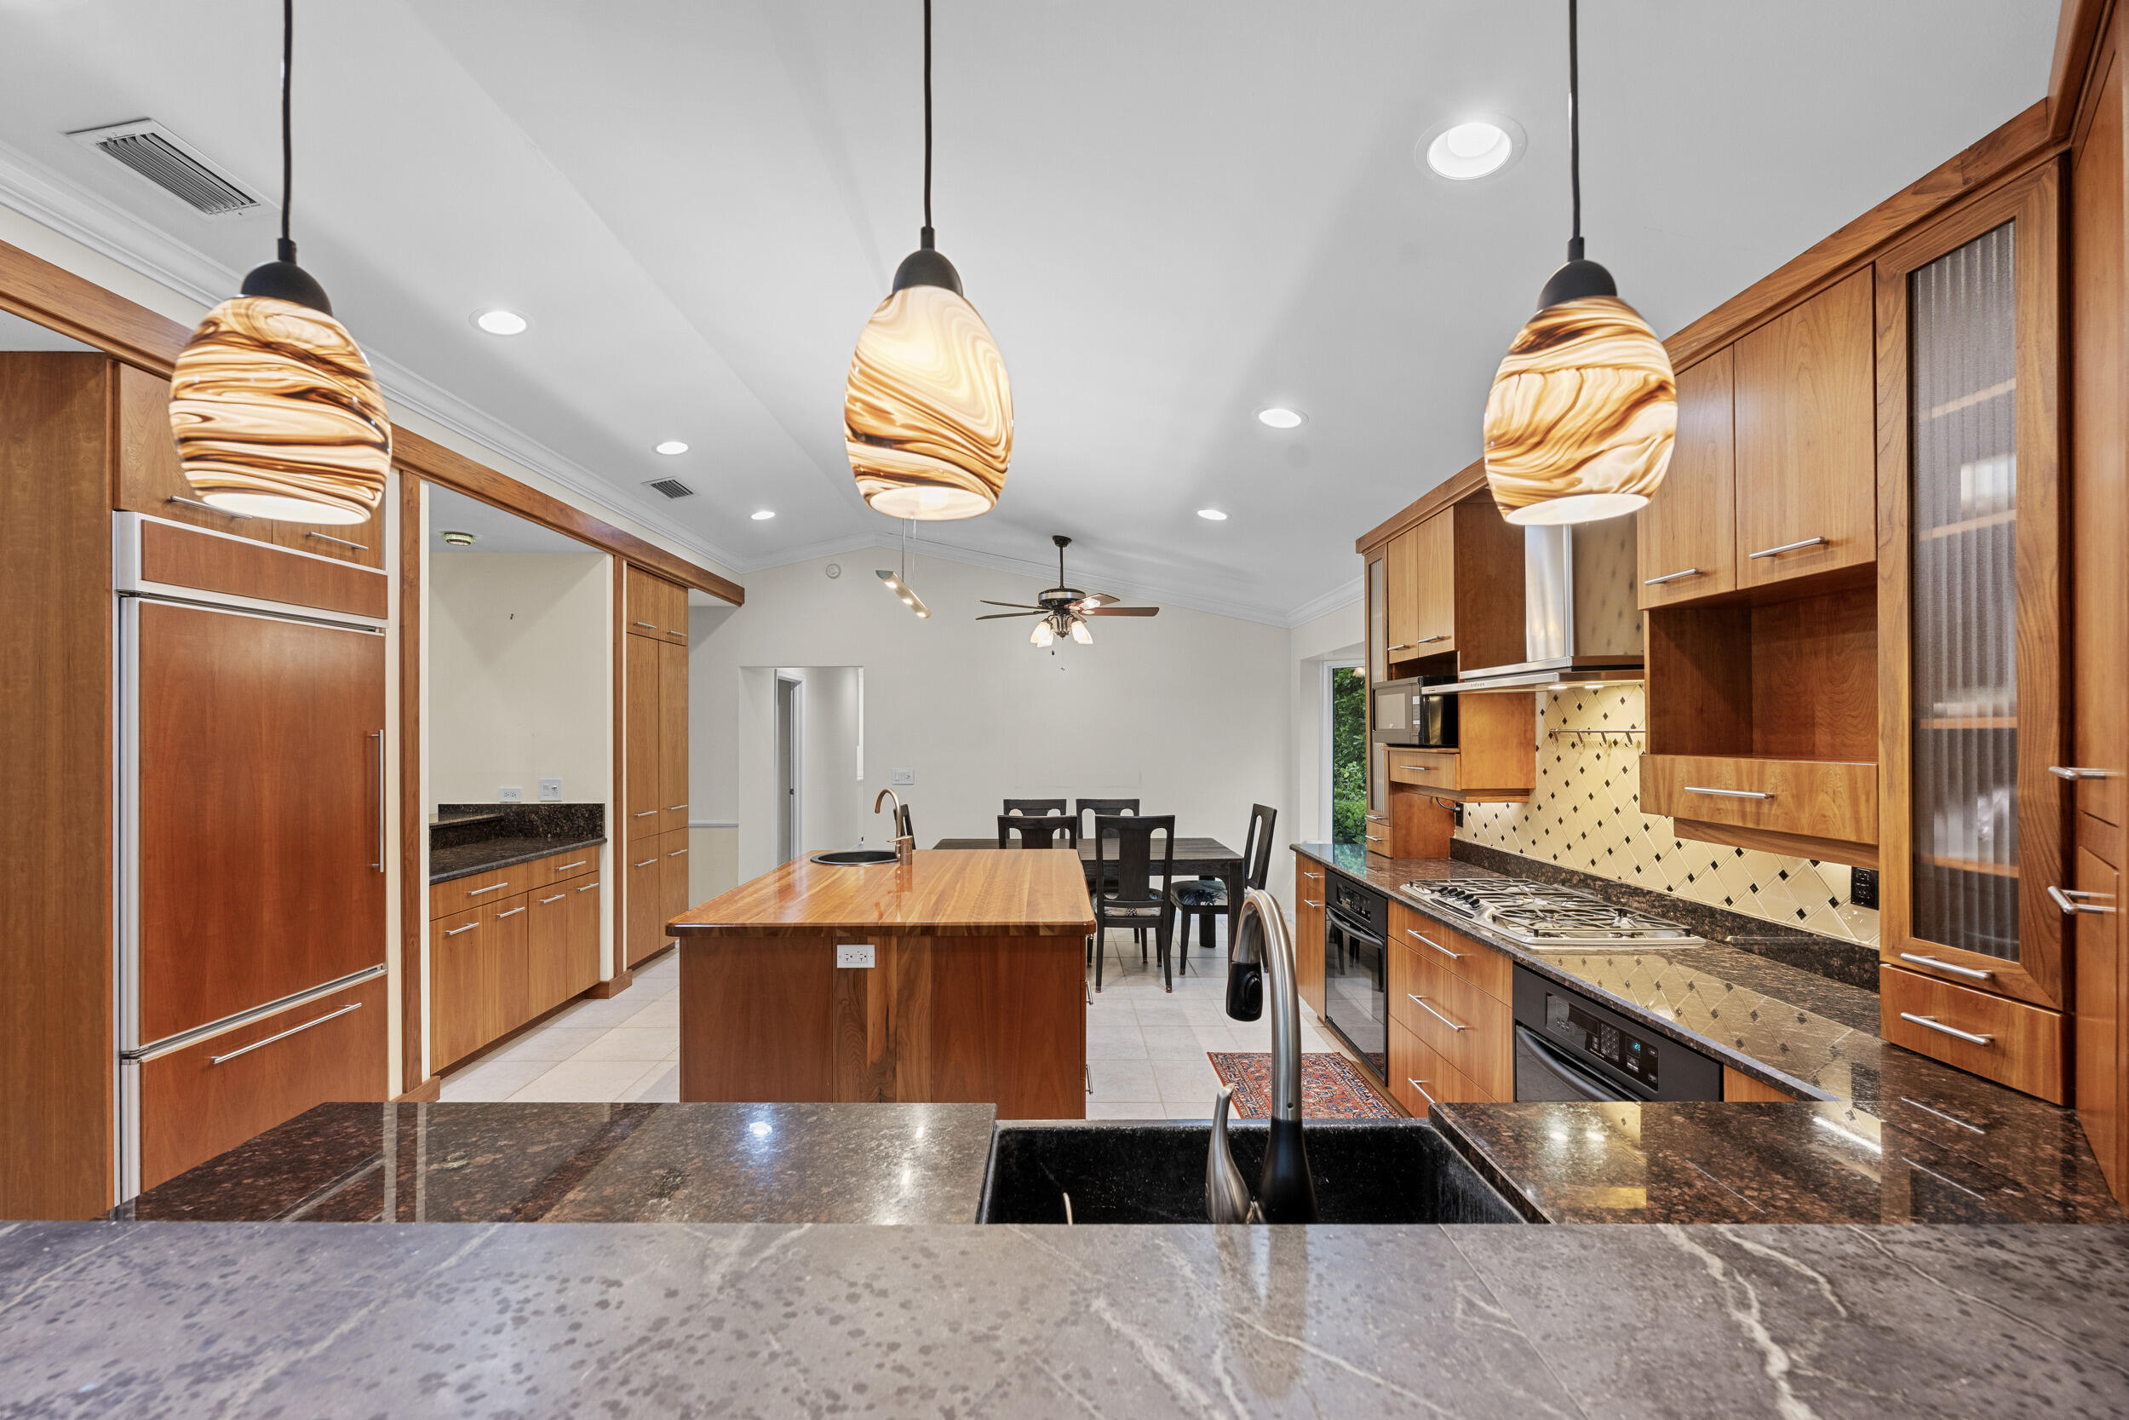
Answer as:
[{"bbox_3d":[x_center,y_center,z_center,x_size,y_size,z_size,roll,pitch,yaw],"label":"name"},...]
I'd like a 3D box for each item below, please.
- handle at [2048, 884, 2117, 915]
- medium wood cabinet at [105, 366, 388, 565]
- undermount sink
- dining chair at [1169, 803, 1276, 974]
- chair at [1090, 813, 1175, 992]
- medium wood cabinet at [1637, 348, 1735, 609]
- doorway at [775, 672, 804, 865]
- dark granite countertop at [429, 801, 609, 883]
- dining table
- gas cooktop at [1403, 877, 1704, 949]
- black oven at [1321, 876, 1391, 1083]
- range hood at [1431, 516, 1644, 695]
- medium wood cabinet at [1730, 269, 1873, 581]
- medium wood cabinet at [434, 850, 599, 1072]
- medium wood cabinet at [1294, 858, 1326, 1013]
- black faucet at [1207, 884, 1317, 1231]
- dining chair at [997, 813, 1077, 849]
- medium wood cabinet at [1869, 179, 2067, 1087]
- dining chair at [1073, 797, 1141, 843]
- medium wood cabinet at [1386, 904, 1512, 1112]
[{"bbox_3d":[1.457,0.274,1.195,0.042,0.013,0.200,-1,-2,45],"label":"handle"},{"bbox_3d":[-2.910,-0.746,2.750,0.580,0.420,0.900,0,-1,0],"label":"medium wood cabinet"},{"bbox_3d":[0.256,0.799,1.149,0.760,0.235,0.510,0,-1,-1],"label":"undermount sink"},{"bbox_3d":[1.048,1.169,5.488,0.640,1.040,0.500,0,-1,-1],"label":"dining chair"},{"bbox_3d":[0.400,1.132,5.040,0.470,1.030,0.580,0,-1,0],"label":"chair"},{"bbox_3d":[1.808,-0.606,2.223,0.310,0.612,0.345,0,-1,-1],"label":"medium wood cabinet"},{"bbox_3d":[-2.736,0.698,8.030,0.140,2.120,0.850,0,-1,-1],"label":"doorway"},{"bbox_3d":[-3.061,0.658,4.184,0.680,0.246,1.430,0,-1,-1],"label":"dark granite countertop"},{"bbox_3d":[0.105,1.282,5.420,1.920,0.750,0.930,0,-1,0],"label":"dining table"},{"bbox_3d":[1.595,0.676,2.837,0.545,0.062,0.920,0,-1,-1],"label":"gas cooktop"},{"bbox_3d":[1.584,1.170,3.765,0.605,0.765,0.755,0,-1,-1],"label":"black oven"},{"bbox_3d":[1.640,-0.444,2.790,0.470,0.750,0.890,0,-1,-1],"label":"range hood"},{"bbox_3d":[1.722,-0.570,1.768,0.320,0.580,0.330,0,-1,-1],"label":"medium wood cabinet"},{"bbox_3d":[-2.930,1.130,4.070,0.600,0.770,1.240,0,-1,0],"label":"medium wood cabinet"},{"bbox_3d":[1.599,1.207,4.395,0.595,0.825,0.505,0,-1,-1],"label":"medium wood cabinet"},{"bbox_3d":[0.195,0.404,0.880,0.105,0.420,0.260,0,-1,0],"label":"black faucet"},{"bbox_3d":[-0.159,1.159,5.118,0.475,1.040,0.600,0,-1,-1],"label":"dining chair"},{"bbox_3d":[1.819,-0.130,1.543,0.310,1.596,0.325,0,-1,-1],"label":"medium wood cabinet"},{"bbox_3d":[0.320,1.149,5.700,0.470,1.030,0.600,0,-1,0],"label":"dining chair"},{"bbox_3d":[1.550,1.087,2.760,0.590,0.760,0.890,0,-1,-1],"label":"medium wood cabinet"}]

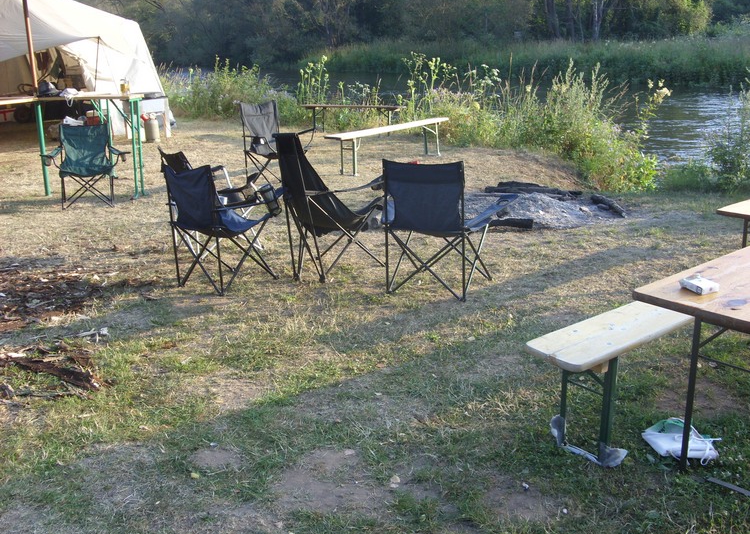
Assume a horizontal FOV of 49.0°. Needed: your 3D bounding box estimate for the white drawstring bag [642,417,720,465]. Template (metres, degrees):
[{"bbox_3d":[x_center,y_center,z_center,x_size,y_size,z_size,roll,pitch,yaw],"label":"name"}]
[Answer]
[{"bbox_3d":[1.327,0.735,3.561,0.300,0.130,0.230,0,15,0],"label":"white drawstring bag"}]

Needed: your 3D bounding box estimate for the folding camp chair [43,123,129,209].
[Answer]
[{"bbox_3d":[-2.902,-1.035,8.322,0.820,0.810,0.570,-4,15,-15],"label":"folding camp chair"}]

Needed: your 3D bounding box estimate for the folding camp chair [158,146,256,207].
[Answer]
[{"bbox_3d":[-1.261,-0.535,6.390,0.670,0.830,0.580,-11,18,-35],"label":"folding camp chair"}]

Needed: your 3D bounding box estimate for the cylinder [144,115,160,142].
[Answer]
[{"bbox_3d":[-3.822,-2.386,14.060,0.240,0.490,0.240,0,15,0],"label":"cylinder"}]

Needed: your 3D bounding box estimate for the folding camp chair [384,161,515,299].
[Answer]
[{"bbox_3d":[0.421,-0.299,5.381,0.840,0.890,0.720,6,16,22],"label":"folding camp chair"}]

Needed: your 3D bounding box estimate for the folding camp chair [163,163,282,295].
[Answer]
[{"bbox_3d":[-1.007,-0.304,5.495,0.720,0.840,0.650,11,18,35],"label":"folding camp chair"}]

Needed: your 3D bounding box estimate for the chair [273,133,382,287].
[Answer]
[{"bbox_3d":[-0.357,-0.438,5.689,0.700,1.000,0.900,8,17,29],"label":"chair"}]

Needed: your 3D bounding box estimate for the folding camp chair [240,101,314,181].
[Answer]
[{"bbox_3d":[-1.057,-1.363,9.269,0.680,0.960,0.820,10,18,34],"label":"folding camp chair"}]

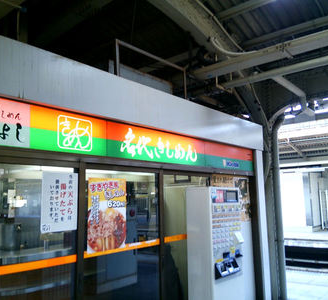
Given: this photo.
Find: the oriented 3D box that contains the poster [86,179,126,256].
[{"bbox_3d":[-0.473,0.539,2.925,0.010,0.594,0.420,-7,-10,40],"label":"poster"}]

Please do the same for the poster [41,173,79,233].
[{"bbox_3d":[-0.751,0.373,2.514,0.010,0.420,0.297,-7,-10,40],"label":"poster"}]

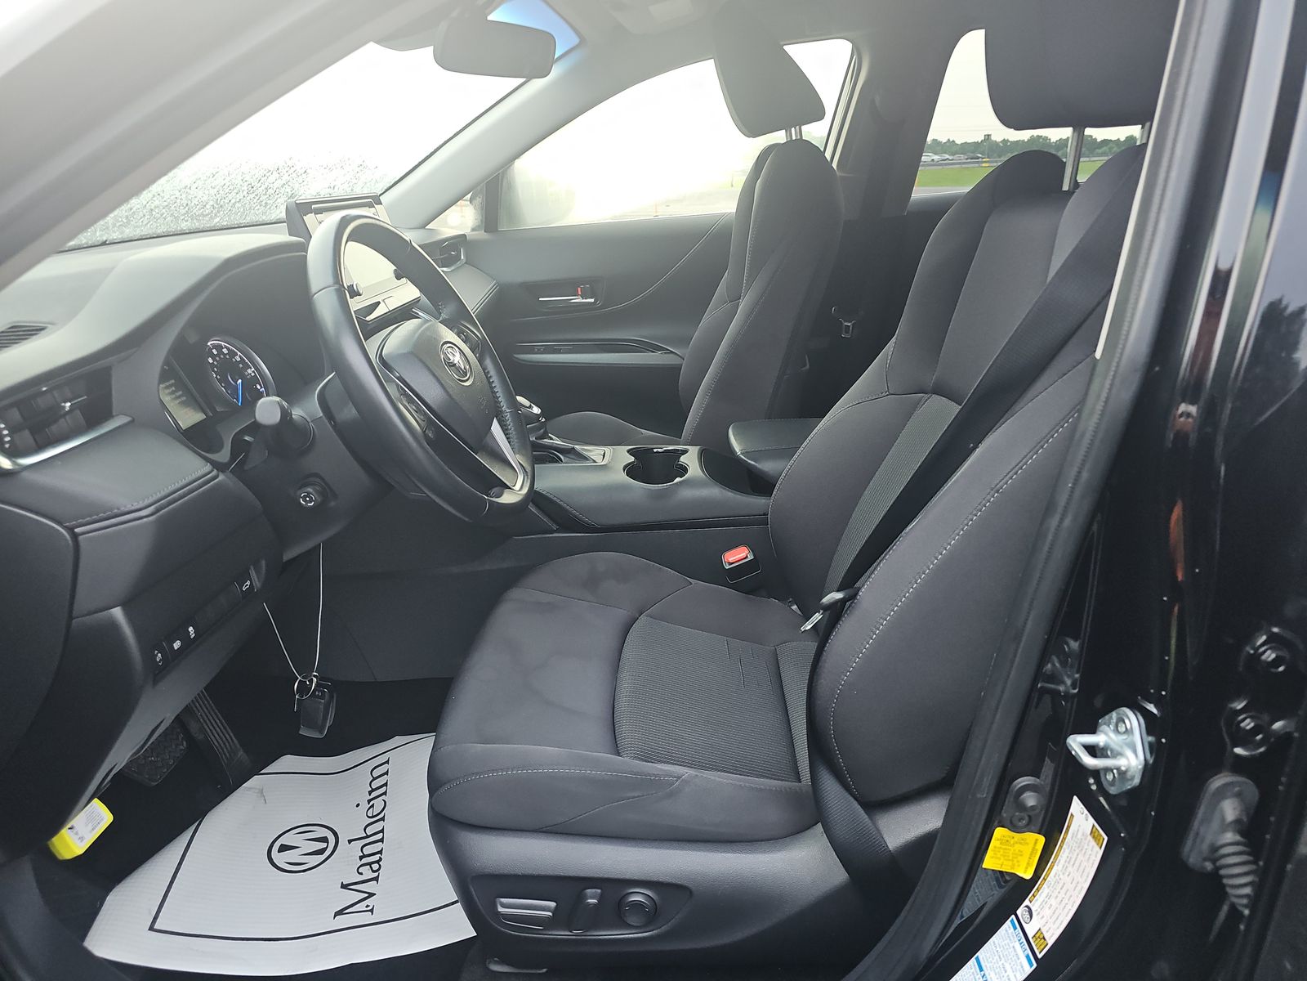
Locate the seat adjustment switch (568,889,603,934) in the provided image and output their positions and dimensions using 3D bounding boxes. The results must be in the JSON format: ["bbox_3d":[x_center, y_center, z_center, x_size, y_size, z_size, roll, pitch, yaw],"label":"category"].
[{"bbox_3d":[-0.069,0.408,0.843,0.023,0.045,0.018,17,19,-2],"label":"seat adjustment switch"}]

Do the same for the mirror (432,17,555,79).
[{"bbox_3d":[-0.210,-0.590,1.170,0.040,0.066,0.240,14,25,22],"label":"mirror"}]

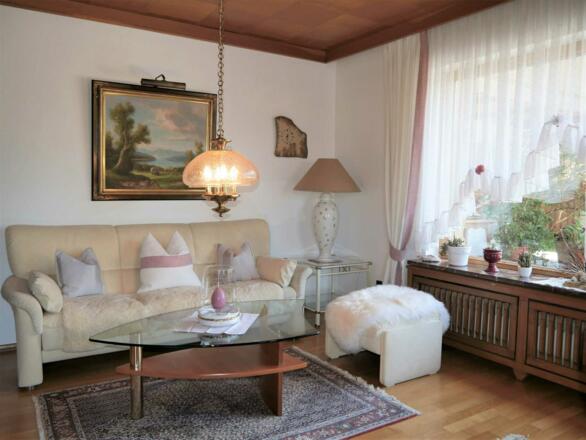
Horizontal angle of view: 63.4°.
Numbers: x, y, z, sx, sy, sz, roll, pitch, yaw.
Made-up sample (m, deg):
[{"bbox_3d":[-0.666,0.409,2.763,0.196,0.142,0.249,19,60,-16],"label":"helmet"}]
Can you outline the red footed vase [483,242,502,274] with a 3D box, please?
[{"bbox_3d":[1.327,0.242,3.160,0.130,0.209,0.130,-2,5,-33],"label":"red footed vase"}]

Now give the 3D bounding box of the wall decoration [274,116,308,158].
[{"bbox_3d":[-0.007,-0.776,4.516,0.371,0.400,0.030,-2,5,-33],"label":"wall decoration"}]

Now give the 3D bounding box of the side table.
[{"bbox_3d":[0.305,0.609,4.144,0.534,0.516,0.476,-2,5,-33],"label":"side table"}]

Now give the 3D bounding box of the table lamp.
[{"bbox_3d":[0.303,-0.087,4.145,0.586,0.889,0.586,0,4,0],"label":"table lamp"}]

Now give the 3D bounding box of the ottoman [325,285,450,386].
[{"bbox_3d":[0.581,0.736,3.088,0.522,0.423,0.661,-2,5,-33],"label":"ottoman"}]

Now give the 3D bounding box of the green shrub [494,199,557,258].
[{"bbox_3d":[2.746,0.106,5.600,0.700,0.730,0.750,-2,5,-33],"label":"green shrub"}]

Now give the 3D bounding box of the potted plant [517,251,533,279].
[{"bbox_3d":[1.482,0.276,3.026,0.101,0.165,0.101,-2,5,-33],"label":"potted plant"}]

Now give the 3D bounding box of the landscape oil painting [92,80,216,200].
[{"bbox_3d":[-1.069,-0.608,3.818,1.005,0.899,0.045,-2,5,-33],"label":"landscape oil painting"}]

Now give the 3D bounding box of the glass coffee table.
[{"bbox_3d":[-0.431,0.768,2.658,1.259,0.400,0.800,-1,4,-17],"label":"glass coffee table"}]

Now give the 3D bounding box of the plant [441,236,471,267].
[{"bbox_3d":[1.207,0.221,3.478,0.191,0.206,0.209,-2,5,-33],"label":"plant"}]

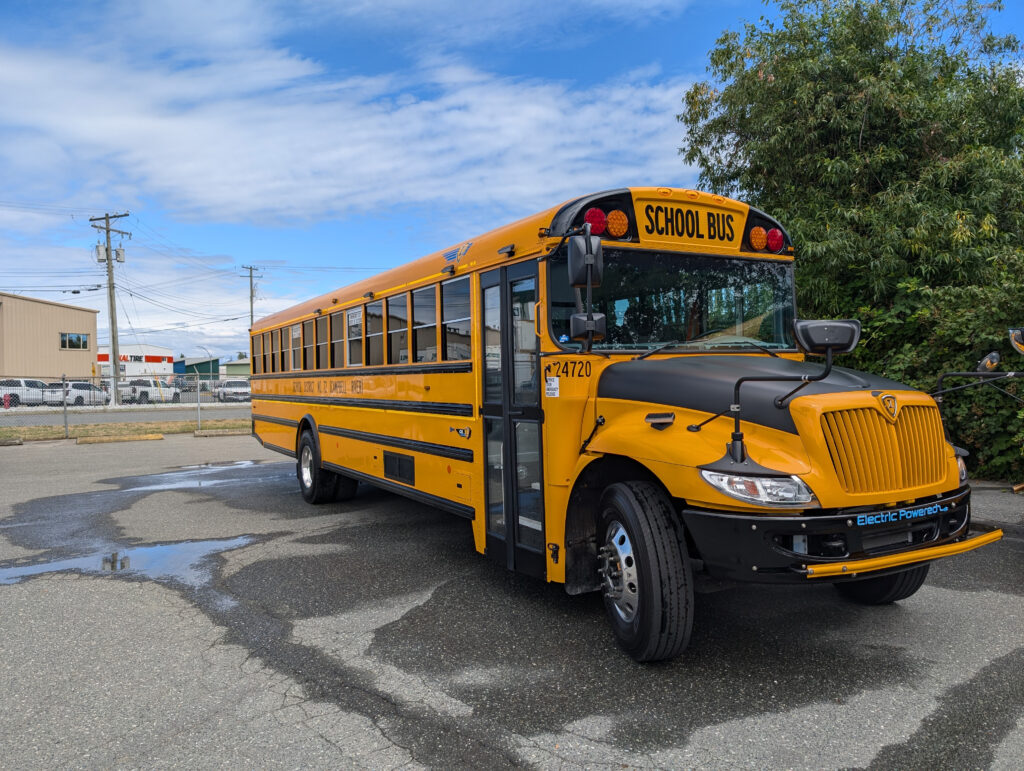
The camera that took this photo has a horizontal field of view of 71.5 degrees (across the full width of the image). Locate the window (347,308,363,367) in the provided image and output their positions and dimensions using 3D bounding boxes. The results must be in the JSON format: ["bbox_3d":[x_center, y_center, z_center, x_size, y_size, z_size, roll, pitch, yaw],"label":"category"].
[{"bbox_3d":[-1.807,-0.552,8.251,0.060,0.680,0.590,-2,1,-31],"label":"window"}]

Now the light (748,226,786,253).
[{"bbox_3d":[2.035,-1.157,5.680,0.380,0.200,0.100,-2,1,-31],"label":"light"}]

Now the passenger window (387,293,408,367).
[{"bbox_3d":[-1.052,-0.509,6.574,0.050,0.640,0.510,-2,1,-31],"label":"passenger window"}]

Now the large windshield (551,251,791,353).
[{"bbox_3d":[1.259,-0.585,5.069,2.200,0.690,0.160,-2,-4,-31],"label":"large windshield"}]

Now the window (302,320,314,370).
[{"bbox_3d":[-2.833,-0.562,9.971,0.060,0.690,0.590,-2,1,-31],"label":"window"}]

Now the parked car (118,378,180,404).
[{"bbox_3d":[-31.610,0.567,62.000,1.920,1.930,5.000,-1,1,30],"label":"parked car"}]

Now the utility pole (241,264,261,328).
[{"bbox_3d":[-28.500,-6.140,78.000,2.400,14.000,1.400,-2,1,-18],"label":"utility pole"}]

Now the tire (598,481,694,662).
[{"bbox_3d":[0.782,1.103,4.276,0.280,1.020,1.020,-2,1,-9],"label":"tire"}]

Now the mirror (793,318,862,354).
[{"bbox_3d":[1.380,-0.213,3.120,0.270,0.160,0.140,-1,1,0],"label":"mirror"}]

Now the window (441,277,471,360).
[{"bbox_3d":[-0.432,-0.511,5.558,0.050,0.640,0.510,-2,1,-31],"label":"window"}]

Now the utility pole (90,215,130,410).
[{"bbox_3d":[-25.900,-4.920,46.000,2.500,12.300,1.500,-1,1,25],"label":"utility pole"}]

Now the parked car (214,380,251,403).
[{"bbox_3d":[-20.950,0.580,53.500,2.000,1.900,5.400,-2,1,-27],"label":"parked car"}]

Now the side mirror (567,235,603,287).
[{"bbox_3d":[0.407,-0.702,3.990,0.210,0.290,0.110,-1,1,-3],"label":"side mirror"}]

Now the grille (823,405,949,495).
[{"bbox_3d":[2.129,0.357,3.988,1.070,0.470,0.160,-2,1,-31],"label":"grille"}]

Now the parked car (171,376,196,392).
[{"bbox_3d":[-41.456,-0.127,90.000,1.900,1.850,4.700,-1,1,-6],"label":"parked car"}]

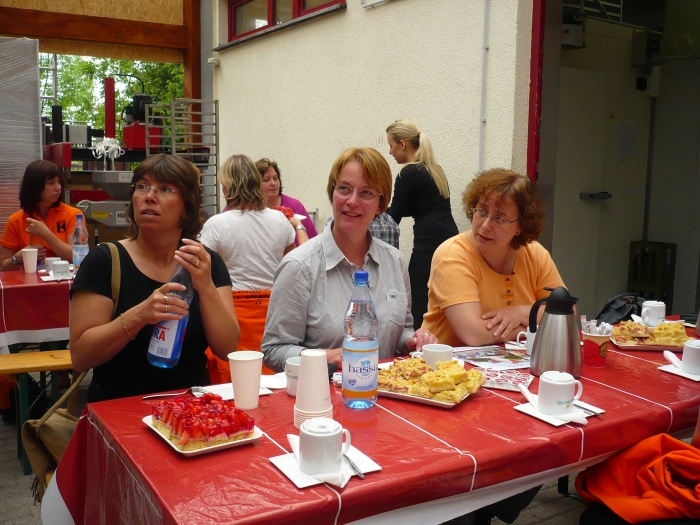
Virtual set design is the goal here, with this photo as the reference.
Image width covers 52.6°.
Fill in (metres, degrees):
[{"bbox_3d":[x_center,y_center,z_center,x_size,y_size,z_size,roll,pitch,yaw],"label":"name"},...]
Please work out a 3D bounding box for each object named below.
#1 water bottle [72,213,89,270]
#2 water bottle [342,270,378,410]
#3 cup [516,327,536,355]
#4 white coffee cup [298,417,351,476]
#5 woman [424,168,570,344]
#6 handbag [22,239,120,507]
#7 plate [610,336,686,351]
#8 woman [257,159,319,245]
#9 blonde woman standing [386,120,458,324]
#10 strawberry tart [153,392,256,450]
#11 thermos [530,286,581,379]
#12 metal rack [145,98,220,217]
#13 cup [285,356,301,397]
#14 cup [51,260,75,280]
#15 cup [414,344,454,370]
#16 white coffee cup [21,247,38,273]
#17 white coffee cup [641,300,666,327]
[{"bbox_3d":[-1.513,-0.106,3.970,0.086,0.326,0.086,-1,7,-21],"label":"water bottle"},{"bbox_3d":[0.029,0.184,1.684,0.086,0.326,0.086,1,7,0],"label":"water bottle"},{"bbox_3d":[0.577,0.245,2.205,0.111,0.081,0.080,2,8,15],"label":"cup"},{"bbox_3d":[-0.042,0.344,1.339,0.111,0.081,0.080,-5,9,-37],"label":"white coffee cup"},{"bbox_3d":[0.500,0.367,2.420,0.510,1.350,0.650,-1,7,-15],"label":"woman"},{"bbox_3d":[-0.755,0.285,1.920,0.250,0.670,0.310,-3,8,-30],"label":"handbag"},{"bbox_3d":[0.983,0.260,2.341,0.250,0.022,0.190,0,7,-3],"label":"plate"},{"bbox_3d":[-0.461,0.076,4.355,0.540,1.400,0.600,-3,8,-23],"label":"woman"},{"bbox_3d":[0.370,0.056,3.880,0.520,1.640,0.450,4,7,25],"label":"blonde woman standing"},{"bbox_3d":[-0.318,0.338,1.521,0.152,0.048,0.180,-4,9,-33],"label":"strawberry tart"},{"bbox_3d":[0.580,0.190,1.980,0.145,0.247,0.139,1,7,7],"label":"thermos"},{"bbox_3d":[-1.417,-0.402,6.079,0.420,1.900,0.640,-4,8,-30],"label":"metal rack"},{"bbox_3d":[-0.130,0.290,1.800,0.110,0.084,0.082,7,9,44],"label":"cup"},{"bbox_3d":[-1.515,0.041,3.750,0.110,0.084,0.082,-1,7,-22],"label":"cup"},{"bbox_3d":[0.227,0.277,1.945,0.110,0.084,0.082,2,7,7],"label":"cup"},{"bbox_3d":[-1.755,-0.006,3.880,0.085,0.126,0.085,-2,7,-24],"label":"white coffee cup"},{"bbox_3d":[1.162,0.198,2.720,0.110,0.084,0.082,-2,7,-26],"label":"white coffee cup"}]

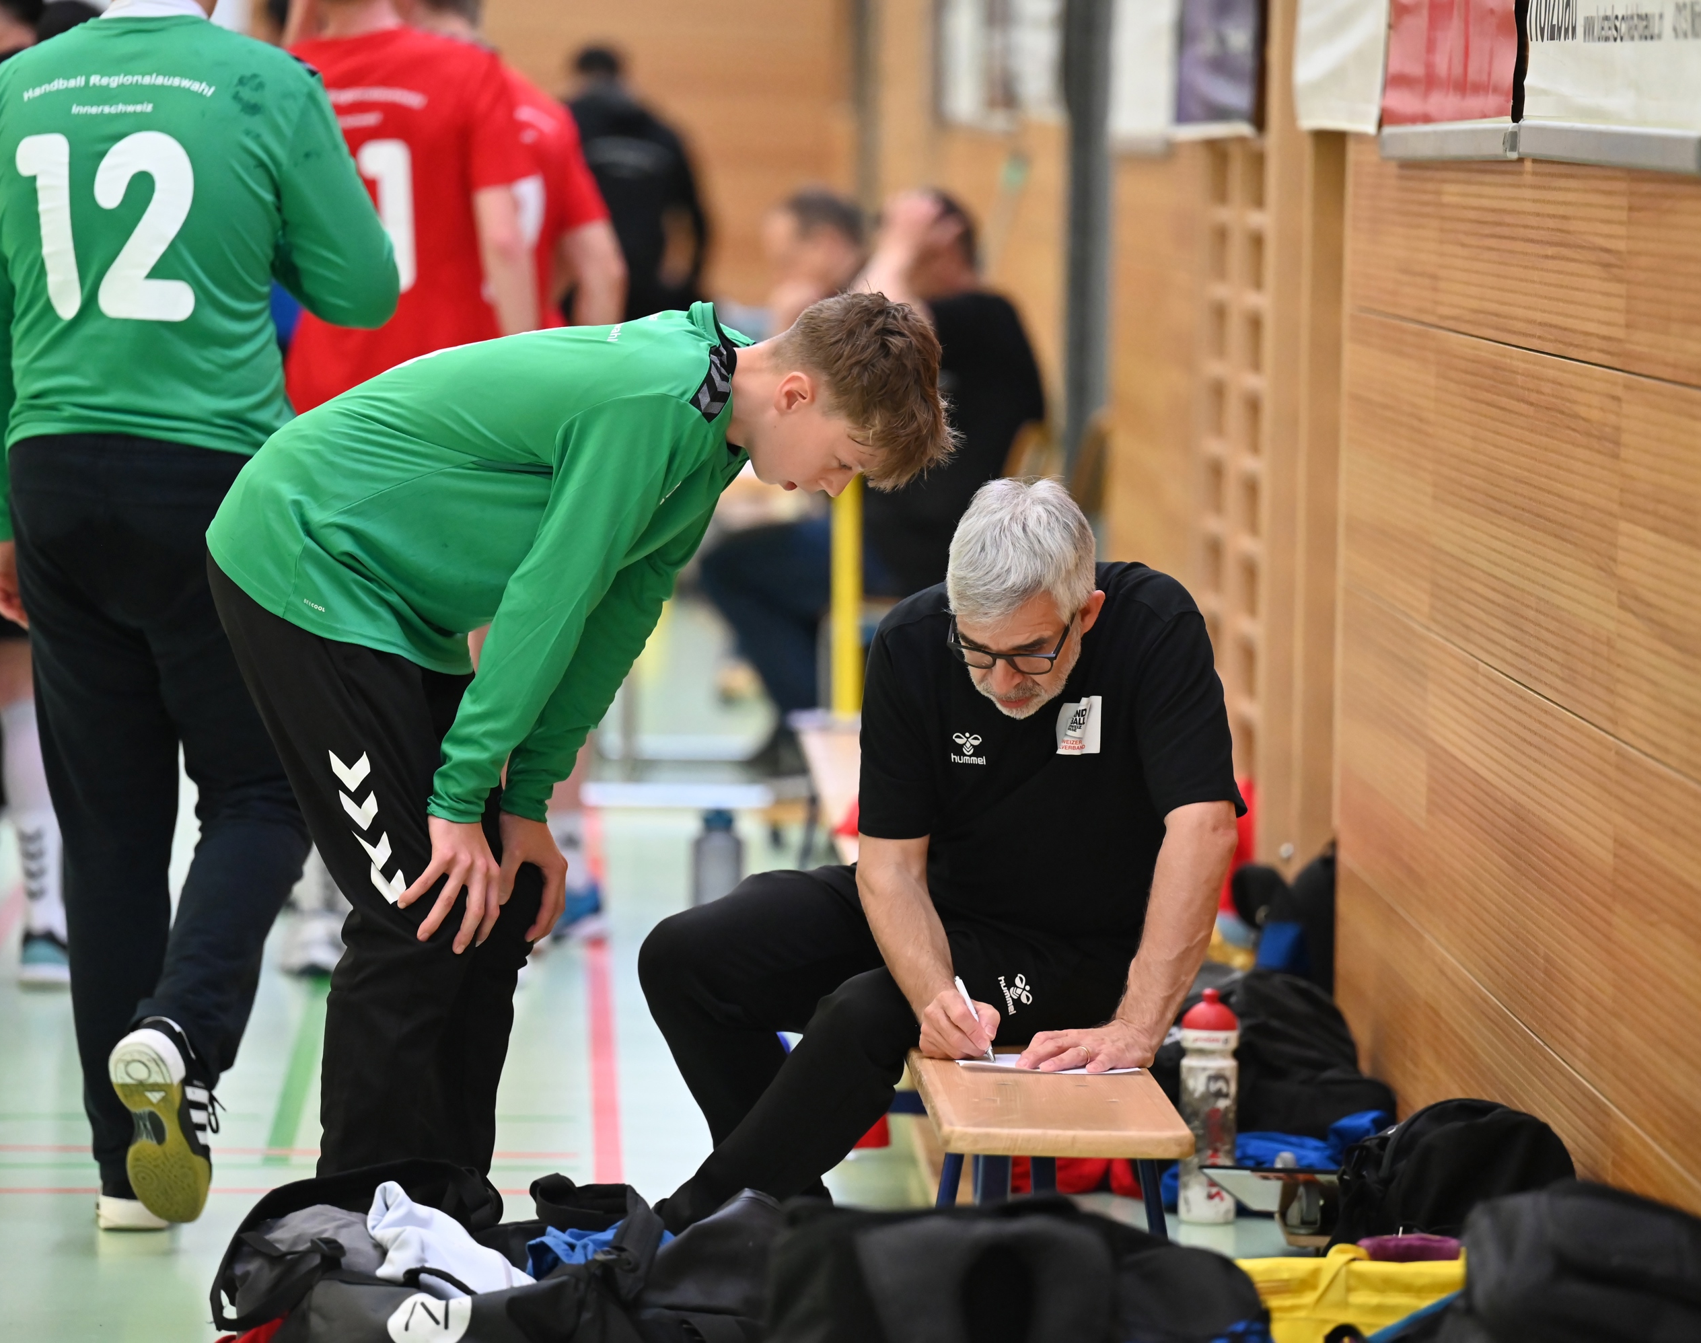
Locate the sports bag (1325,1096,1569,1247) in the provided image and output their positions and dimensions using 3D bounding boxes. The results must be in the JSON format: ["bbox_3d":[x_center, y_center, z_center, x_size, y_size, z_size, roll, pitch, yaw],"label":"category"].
[{"bbox_3d":[0.675,0.624,12.600,0.240,0.300,0.300,0,3,-12],"label":"sports bag"}]

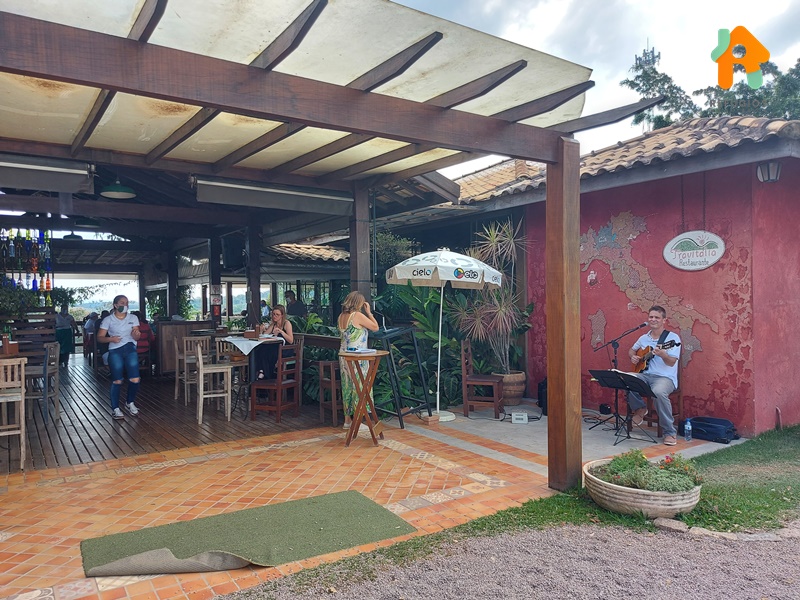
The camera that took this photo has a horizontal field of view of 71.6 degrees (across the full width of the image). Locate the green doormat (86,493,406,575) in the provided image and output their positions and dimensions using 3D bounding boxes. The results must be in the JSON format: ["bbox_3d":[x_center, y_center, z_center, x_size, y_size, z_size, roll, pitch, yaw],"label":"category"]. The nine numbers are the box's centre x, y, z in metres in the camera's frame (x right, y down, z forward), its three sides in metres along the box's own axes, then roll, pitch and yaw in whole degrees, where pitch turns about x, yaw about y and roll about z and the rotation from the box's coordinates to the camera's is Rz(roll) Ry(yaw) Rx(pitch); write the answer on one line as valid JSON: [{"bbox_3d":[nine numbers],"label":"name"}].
[{"bbox_3d":[-1.000,1.570,3.755,1.960,0.070,0.960,-1,1,-30],"label":"green doormat"}]

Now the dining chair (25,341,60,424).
[{"bbox_3d":[-4.786,1.091,7.302,0.460,1.030,0.420,-1,0,-1],"label":"dining chair"}]

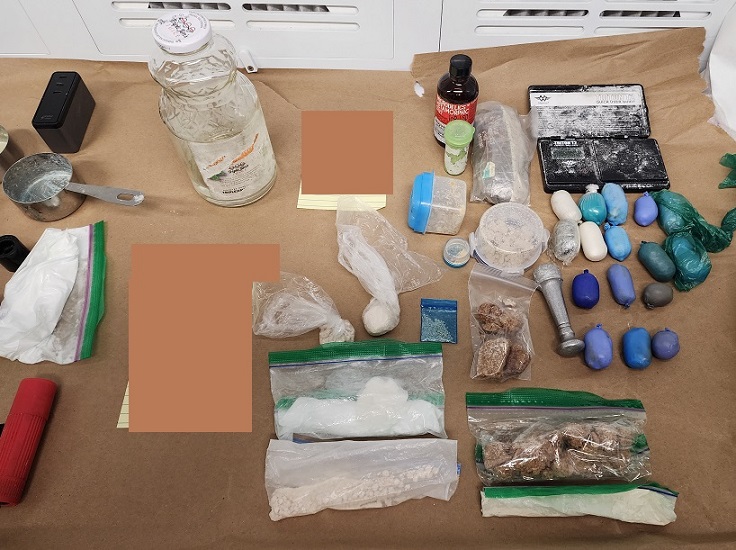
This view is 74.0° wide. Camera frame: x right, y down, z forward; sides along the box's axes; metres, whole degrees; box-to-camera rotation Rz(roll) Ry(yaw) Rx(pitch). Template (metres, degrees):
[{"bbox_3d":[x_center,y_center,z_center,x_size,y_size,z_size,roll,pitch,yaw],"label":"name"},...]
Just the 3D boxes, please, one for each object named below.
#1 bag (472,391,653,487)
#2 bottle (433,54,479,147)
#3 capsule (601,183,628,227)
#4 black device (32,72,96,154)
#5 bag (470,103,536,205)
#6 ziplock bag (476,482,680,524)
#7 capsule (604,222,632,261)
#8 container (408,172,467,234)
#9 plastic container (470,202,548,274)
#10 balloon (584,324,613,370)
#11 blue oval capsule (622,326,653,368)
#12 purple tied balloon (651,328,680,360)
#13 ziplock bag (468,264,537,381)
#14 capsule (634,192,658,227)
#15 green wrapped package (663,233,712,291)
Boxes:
[{"bbox_3d":[0.166,0.143,0.429,0.152,0.027,0.071,0,57,2],"label":"bag"},{"bbox_3d":[0.110,-0.215,0.610,0.049,0.113,0.049,8,58,7],"label":"bottle"},{"bbox_3d":[0.288,-0.083,0.570,0.025,0.025,0.057,5,58,6],"label":"capsule"},{"bbox_3d":[-0.415,-0.223,0.672,0.032,0.053,0.104,-4,57,0],"label":"black device"},{"bbox_3d":[0.166,-0.156,0.610,0.071,0.045,0.158,5,58,6],"label":"bag"},{"bbox_3d":[0.172,0.190,0.404,0.156,0.018,0.032,1,57,3],"label":"ziplock bag"},{"bbox_3d":[0.269,-0.034,0.525,0.025,0.025,0.045,6,58,5],"label":"capsule"},{"bbox_3d":[0.077,-0.083,0.563,0.059,0.051,0.053,5,58,6],"label":"container"},{"bbox_3d":[0.159,-0.044,0.546,0.087,0.033,0.087,-4,57,0],"label":"plastic container"},{"bbox_3d":[0.225,0.070,0.476,0.024,0.023,0.045,13,59,10],"label":"balloon"},{"bbox_3d":[0.262,0.071,0.475,0.022,0.021,0.042,11,58,9],"label":"blue oval capsule"},{"bbox_3d":[0.282,0.066,0.461,0.025,0.025,0.031,15,60,11],"label":"purple tied balloon"},{"bbox_3d":[0.132,0.044,0.480,0.068,0.025,0.126,9,59,7],"label":"ziplock bag"},{"bbox_3d":[0.313,-0.073,0.549,0.024,0.024,0.044,13,59,10],"label":"capsule"},{"bbox_3d":[0.335,-0.015,0.510,0.045,0.028,0.070,9,59,7],"label":"green wrapped package"}]

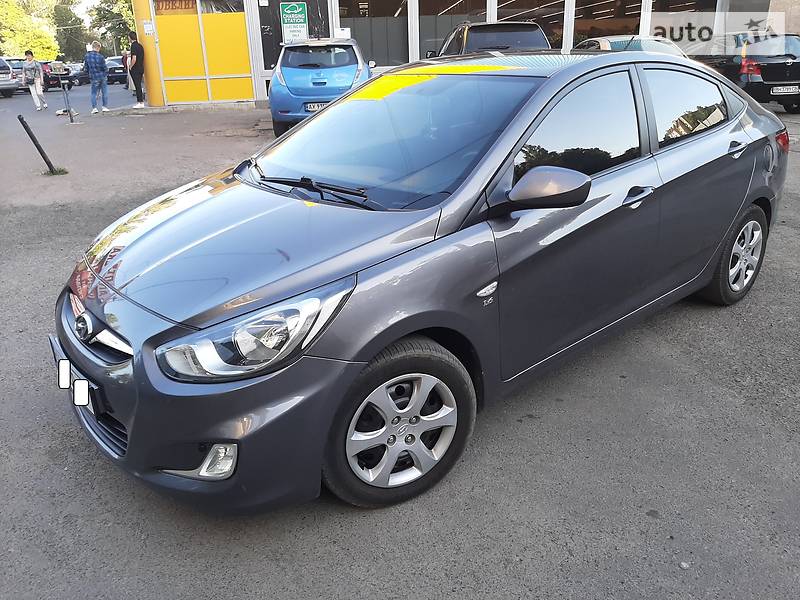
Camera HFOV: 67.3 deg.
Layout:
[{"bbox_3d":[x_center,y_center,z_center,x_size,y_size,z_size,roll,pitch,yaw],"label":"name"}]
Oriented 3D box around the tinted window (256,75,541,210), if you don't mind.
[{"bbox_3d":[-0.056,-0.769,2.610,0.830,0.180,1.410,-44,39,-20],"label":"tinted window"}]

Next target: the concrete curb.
[{"bbox_3d":[-5.380,-4.979,15.583,3.900,0.170,0.380,-6,22,-11],"label":"concrete curb"}]

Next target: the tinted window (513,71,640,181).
[{"bbox_3d":[0.695,-0.665,2.360,0.950,0.430,0.070,-19,5,-35],"label":"tinted window"}]

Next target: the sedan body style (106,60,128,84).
[{"bbox_3d":[-17.073,-13.007,34.077,4.400,1.440,1.760,18,30,38],"label":"sedan body style"}]

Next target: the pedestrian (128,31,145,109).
[{"bbox_3d":[-6.906,-5.955,15.651,0.320,1.790,0.470,14,27,32],"label":"pedestrian"}]

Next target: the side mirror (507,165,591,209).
[{"bbox_3d":[0.501,-0.384,2.032,0.140,0.145,0.250,-19,27,-35],"label":"side mirror"}]

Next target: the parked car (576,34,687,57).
[{"bbox_3d":[4.331,-4.602,12.234,1.740,1.470,4.400,-4,23,-5],"label":"parked car"}]

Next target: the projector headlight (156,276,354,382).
[{"bbox_3d":[-0.410,0.053,1.764,0.530,0.230,0.370,-19,27,-35],"label":"projector headlight"}]

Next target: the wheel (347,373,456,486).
[{"bbox_3d":[-0.013,0.416,2.038,0.410,0.410,0.140,-14,26,-26],"label":"wheel"}]

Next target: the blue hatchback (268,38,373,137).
[{"bbox_3d":[-1.640,-4.378,12.150,1.790,1.550,4.430,-4,22,-6],"label":"blue hatchback"}]

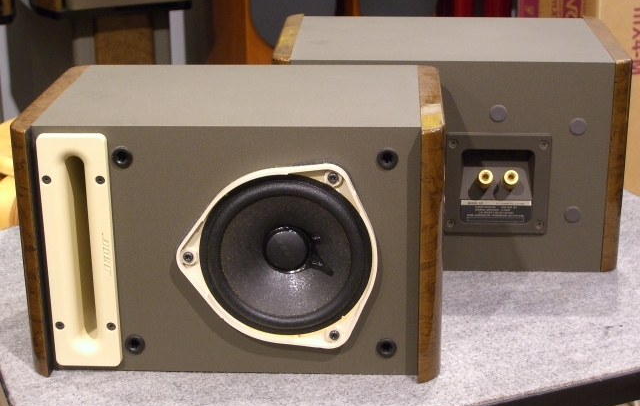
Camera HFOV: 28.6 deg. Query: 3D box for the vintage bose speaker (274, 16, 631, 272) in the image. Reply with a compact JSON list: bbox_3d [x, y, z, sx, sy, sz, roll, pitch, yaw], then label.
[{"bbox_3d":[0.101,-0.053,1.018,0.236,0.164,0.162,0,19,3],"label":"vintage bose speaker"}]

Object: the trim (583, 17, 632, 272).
[{"bbox_3d":[0.226,-0.054,1.017,0.014,0.164,0.174,0,19,3],"label":"trim"}]

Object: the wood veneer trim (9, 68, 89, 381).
[{"bbox_3d":[-0.177,0.006,0.860,0.014,0.164,0.174,0,19,3],"label":"wood veneer trim"}]

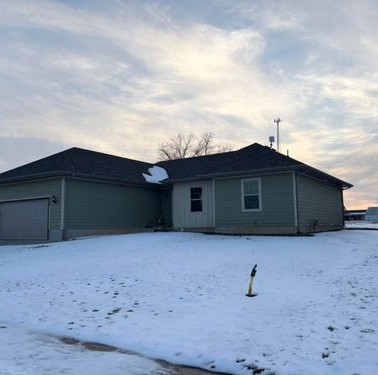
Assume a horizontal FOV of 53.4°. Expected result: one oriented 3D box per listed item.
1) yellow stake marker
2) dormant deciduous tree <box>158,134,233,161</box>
[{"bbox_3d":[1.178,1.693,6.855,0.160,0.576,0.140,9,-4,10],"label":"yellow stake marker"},{"bbox_3d":[0.635,-0.810,52.383,11.000,14.015,10.500,-1,-6,1],"label":"dormant deciduous tree"}]

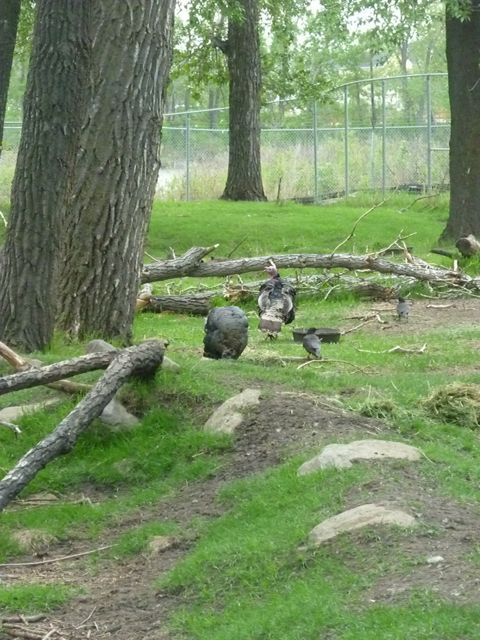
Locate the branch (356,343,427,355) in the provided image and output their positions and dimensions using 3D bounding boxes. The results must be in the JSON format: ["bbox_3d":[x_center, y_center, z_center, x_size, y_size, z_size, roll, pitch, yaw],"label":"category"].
[{"bbox_3d":[1.562,0.294,26.500,0.720,0.110,0.240,0,4,0],"label":"branch"}]

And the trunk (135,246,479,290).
[{"bbox_3d":[0.846,-0.678,33.200,4.450,0.500,0.480,-1,4,-14],"label":"trunk"}]

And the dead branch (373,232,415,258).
[{"bbox_3d":[2.020,-0.981,33.600,0.580,0.320,0.250,0,4,0],"label":"dead branch"}]

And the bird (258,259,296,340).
[{"bbox_3d":[0.406,-0.222,27.800,0.430,0.840,0.620,0,4,6],"label":"bird"}]

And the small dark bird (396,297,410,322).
[{"bbox_3d":[1.906,-0.128,29.900,0.160,0.280,0.310,-1,4,-14],"label":"small dark bird"}]

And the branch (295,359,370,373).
[{"bbox_3d":[0.923,0.444,25.100,0.740,0.100,0.320,0,4,0],"label":"branch"}]

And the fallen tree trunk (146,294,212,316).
[{"bbox_3d":[-0.718,-0.172,30.500,0.820,0.230,0.250,1,4,10],"label":"fallen tree trunk"}]

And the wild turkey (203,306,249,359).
[{"bbox_3d":[-0.147,0.132,26.100,0.460,0.550,0.700,-1,4,-8],"label":"wild turkey"}]

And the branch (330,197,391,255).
[{"bbox_3d":[1.571,-1.232,33.500,0.780,0.750,0.300,0,4,0],"label":"branch"}]

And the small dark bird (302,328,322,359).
[{"bbox_3d":[0.731,0.241,25.800,0.180,0.300,0.320,-1,4,-16],"label":"small dark bird"}]

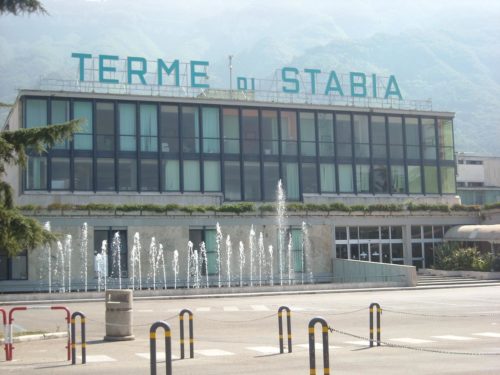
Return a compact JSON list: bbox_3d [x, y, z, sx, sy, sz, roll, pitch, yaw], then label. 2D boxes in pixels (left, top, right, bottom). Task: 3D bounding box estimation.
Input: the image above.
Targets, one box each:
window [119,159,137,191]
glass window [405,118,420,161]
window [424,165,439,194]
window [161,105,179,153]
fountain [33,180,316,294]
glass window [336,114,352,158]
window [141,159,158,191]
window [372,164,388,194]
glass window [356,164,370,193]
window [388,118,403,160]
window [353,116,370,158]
[{"bbox_3d":[-7.936,-0.827,57.238,1.218,2.017,0.100,1,-6,-22],"label":"window"},{"bbox_3d":[11.351,-3.418,61.503,1.105,3.055,0.120,1,-7,-22],"label":"glass window"},{"bbox_3d":[13.305,-0.527,64.489,1.193,1.983,0.120,1,-6,-22],"label":"window"},{"bbox_3d":[-5.167,-3.790,56.980,1.211,3.098,0.120,1,-7,-22],"label":"window"},{"bbox_3d":[-3.851,2.712,49.657,15.300,6.200,4.000,1,-7,-22],"label":"fountain"},{"bbox_3d":[6.357,-3.459,59.440,1.187,3.022,0.120,1,-7,-22],"label":"glass window"},{"bbox_3d":[-6.292,-0.770,55.699,1.190,2.058,0.150,1,-7,-22],"label":"window"},{"bbox_3d":[8.915,-0.575,60.157,1.213,1.967,0.120,1,-7,-22],"label":"window"},{"bbox_3d":[8.190,-0.629,63.771,1.218,2.017,0.100,1,-6,-22],"label":"glass window"},{"bbox_3d":[10.564,-3.577,63.717,1.193,3.053,0.120,1,-6,-22],"label":"window"},{"bbox_3d":[7.599,-3.447,59.953,1.199,3.021,0.120,1,-7,-22],"label":"window"}]

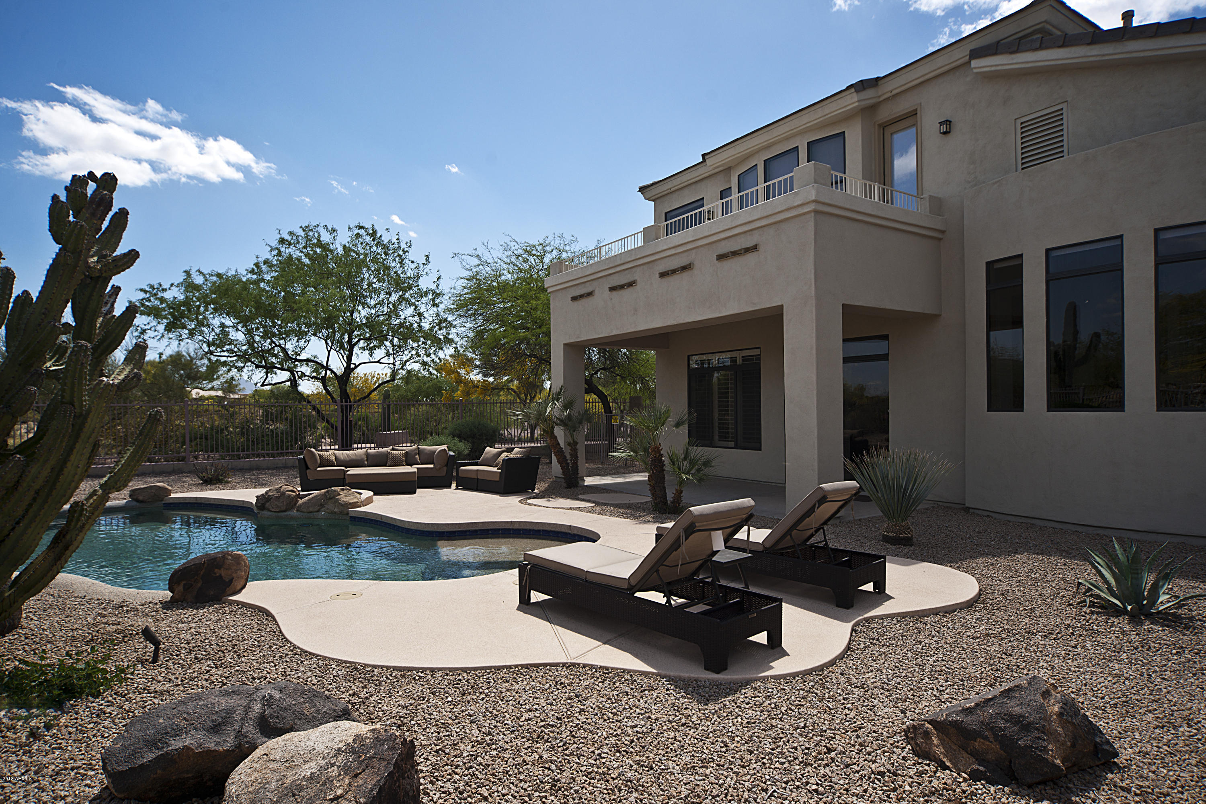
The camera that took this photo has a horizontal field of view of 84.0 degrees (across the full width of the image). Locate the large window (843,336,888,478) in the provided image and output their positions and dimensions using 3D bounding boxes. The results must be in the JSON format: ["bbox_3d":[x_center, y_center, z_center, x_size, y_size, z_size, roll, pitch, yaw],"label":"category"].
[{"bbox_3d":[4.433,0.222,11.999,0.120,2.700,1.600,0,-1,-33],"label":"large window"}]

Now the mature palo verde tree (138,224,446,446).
[{"bbox_3d":[-8.823,-1.750,19.515,8.400,6.700,7.300,0,0,-24],"label":"mature palo verde tree"}]

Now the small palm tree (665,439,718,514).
[{"bbox_3d":[1.409,1.171,10.600,0.840,1.130,0.820,0,-1,0],"label":"small palm tree"}]

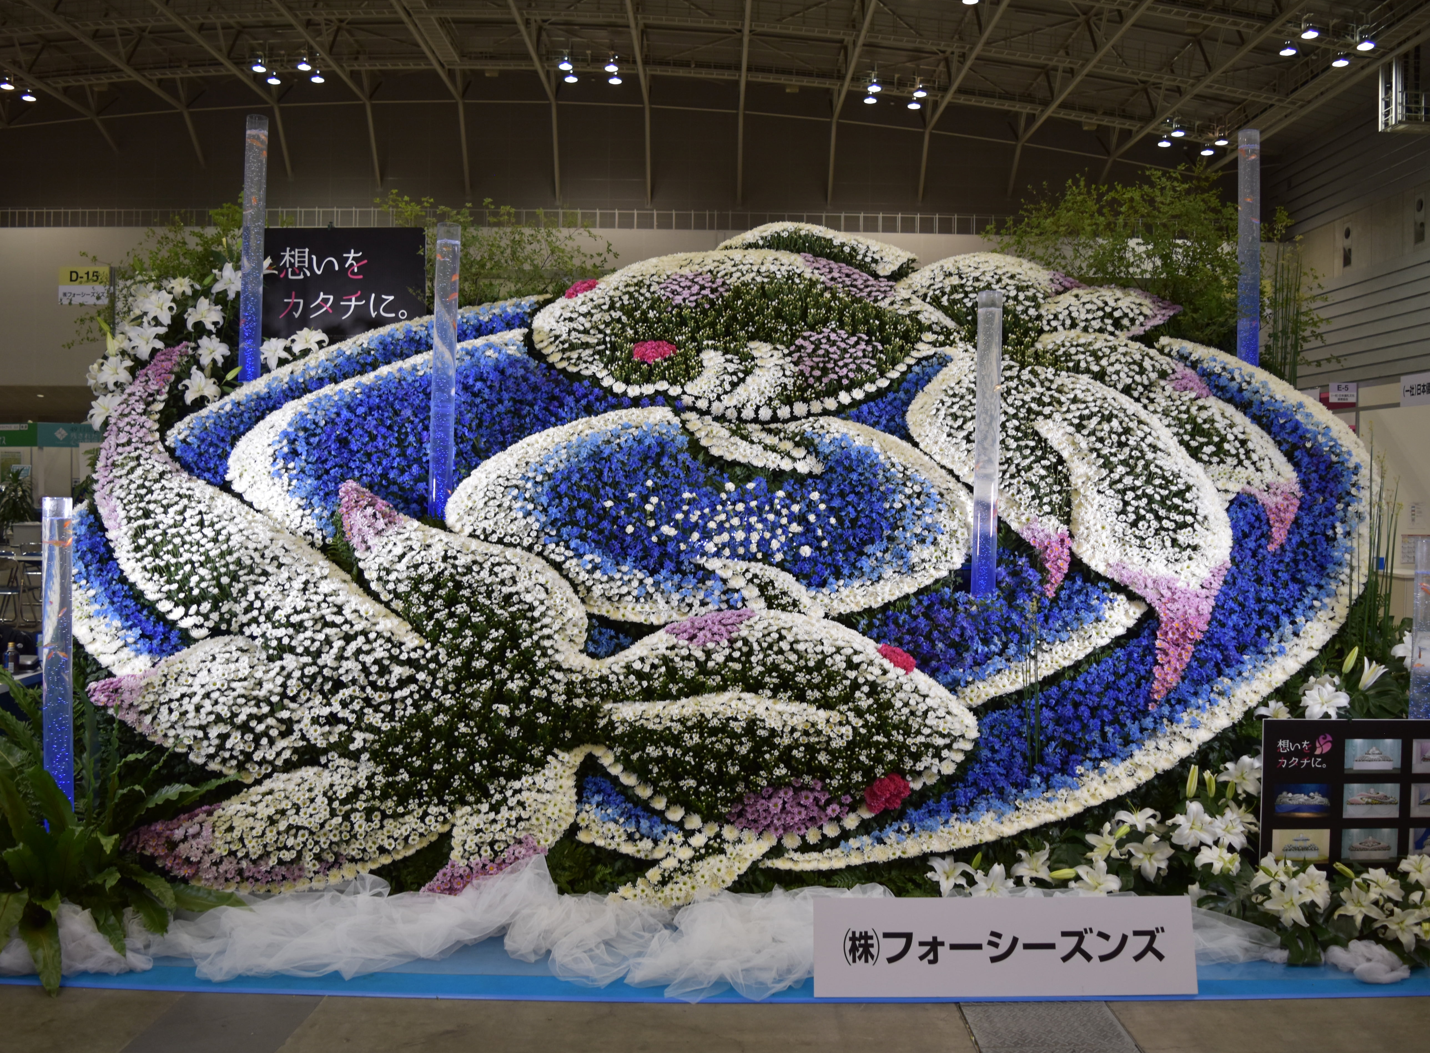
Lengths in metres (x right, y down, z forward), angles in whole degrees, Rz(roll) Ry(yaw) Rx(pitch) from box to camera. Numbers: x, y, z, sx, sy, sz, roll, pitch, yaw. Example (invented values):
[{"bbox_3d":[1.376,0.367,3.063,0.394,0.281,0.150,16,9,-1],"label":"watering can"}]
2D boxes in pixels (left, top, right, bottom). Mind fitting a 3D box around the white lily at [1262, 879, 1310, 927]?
[{"bbox_3d":[1.926,1.269,3.480,0.166,0.162,0.110,1,1,17],"label":"white lily"}]

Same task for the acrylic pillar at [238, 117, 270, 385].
[{"bbox_3d":[-2.189,-1.317,4.900,0.099,1.280,0.099,1,1,0],"label":"acrylic pillar"}]

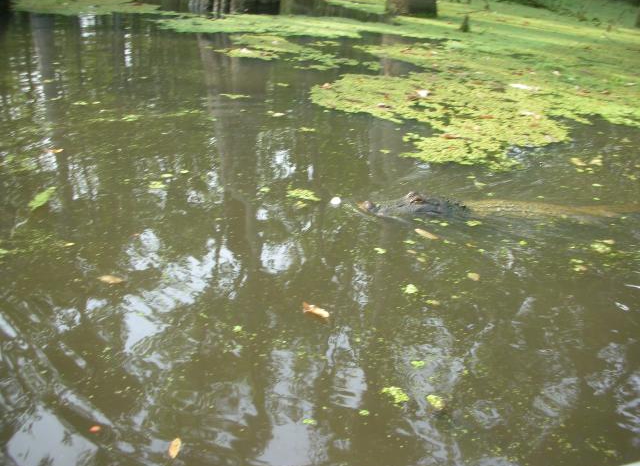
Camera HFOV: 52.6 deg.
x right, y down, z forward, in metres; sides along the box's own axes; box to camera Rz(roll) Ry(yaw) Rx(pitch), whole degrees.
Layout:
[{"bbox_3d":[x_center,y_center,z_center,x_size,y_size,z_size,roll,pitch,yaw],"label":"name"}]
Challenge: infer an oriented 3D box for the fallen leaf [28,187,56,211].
[{"bbox_3d":[-1.177,-0.145,2.757,0.075,0.025,0.235,2,26,3],"label":"fallen leaf"}]

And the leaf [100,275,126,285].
[{"bbox_3d":[-0.694,0.156,2.149,0.096,0.015,0.046,5,26,10],"label":"leaf"}]

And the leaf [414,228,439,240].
[{"bbox_3d":[0.411,0.003,2.496,0.108,0.015,0.043,22,33,38],"label":"leaf"}]

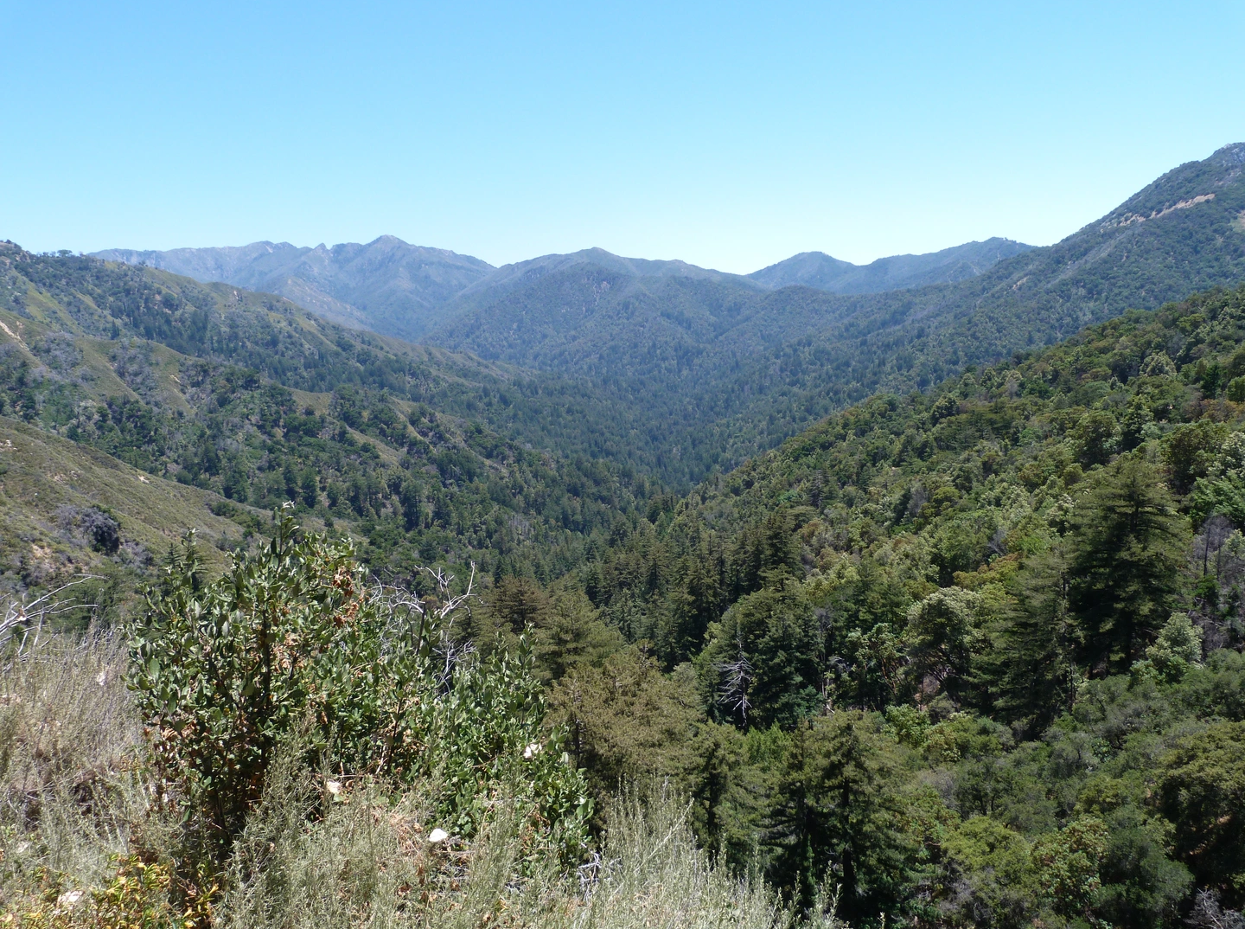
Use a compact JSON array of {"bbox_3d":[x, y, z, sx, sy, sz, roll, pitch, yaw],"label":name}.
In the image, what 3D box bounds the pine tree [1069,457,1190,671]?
[{"bbox_3d":[47.769,9.517,85.000,10.800,20.500,10.800,0,7,0],"label":"pine tree"}]

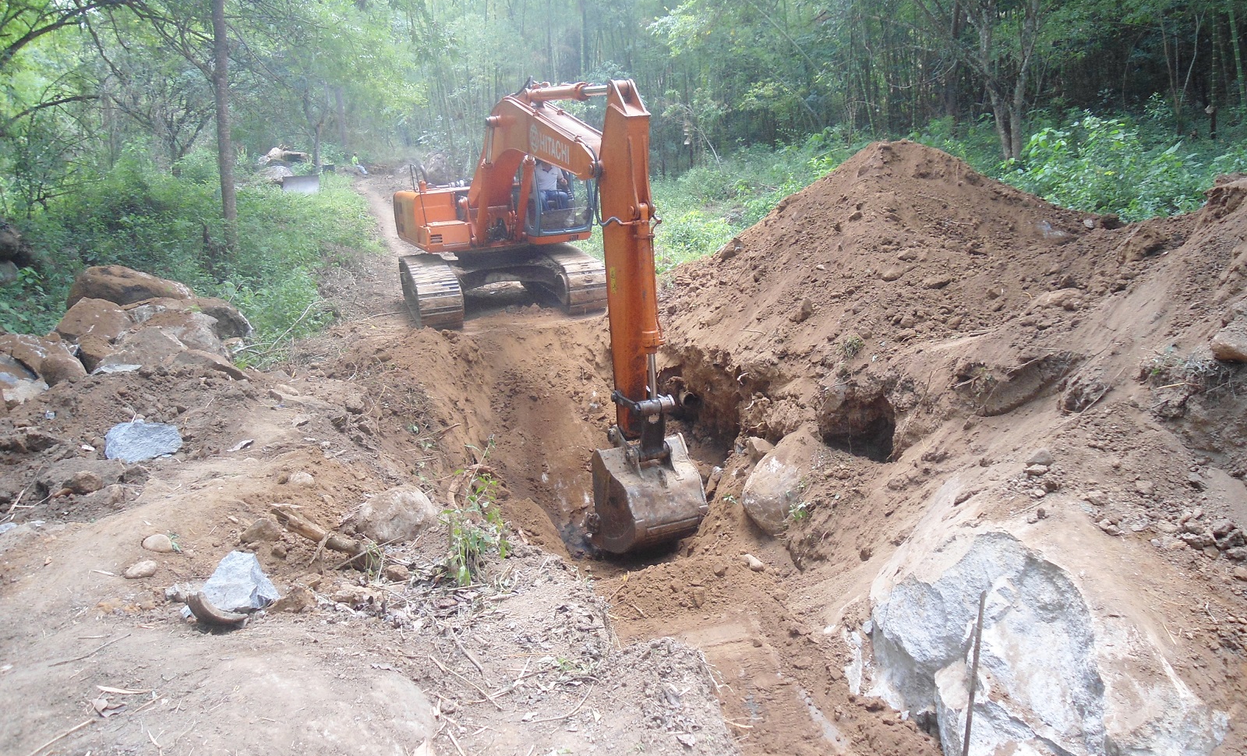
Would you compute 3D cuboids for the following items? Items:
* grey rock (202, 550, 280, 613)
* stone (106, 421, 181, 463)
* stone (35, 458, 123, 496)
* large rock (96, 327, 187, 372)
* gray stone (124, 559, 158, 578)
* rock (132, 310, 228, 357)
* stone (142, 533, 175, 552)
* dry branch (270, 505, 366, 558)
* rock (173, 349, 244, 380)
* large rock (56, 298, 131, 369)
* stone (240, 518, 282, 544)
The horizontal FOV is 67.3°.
[{"bbox_3d":[-1.633,0.880,4.000,0.320,0.210,0.240,-8,17,-22],"label":"grey rock"},{"bbox_3d":[-3.330,0.443,6.500,0.510,0.220,0.340,-8,12,-27],"label":"stone"},{"bbox_3d":[-3.334,0.601,5.750,0.480,0.190,0.330,-9,13,-31],"label":"stone"},{"bbox_3d":[-5.041,-0.291,9.800,0.880,0.460,0.650,-8,12,-27],"label":"large rock"},{"bbox_3d":[-2.212,0.874,4.300,0.145,0.075,0.105,-10,17,-27],"label":"gray stone"},{"bbox_3d":[-4.833,-0.483,10.200,1.000,0.480,0.680,-9,17,-25],"label":"rock"},{"bbox_3d":[-2.289,0.811,4.600,0.145,0.075,0.115,-9,17,-26],"label":"stone"},{"bbox_3d":[-1.516,0.767,4.650,0.680,0.130,0.130,15,19,31],"label":"dry branch"},{"bbox_3d":[-4.293,-0.136,9.700,0.700,0.280,0.460,-9,17,-24],"label":"rock"},{"bbox_3d":[-5.823,-0.477,10.300,0.800,0.760,0.720,-8,13,-29],"label":"large rock"},{"bbox_3d":[-1.821,0.775,4.700,0.190,0.100,0.140,-8,17,-21],"label":"stone"}]

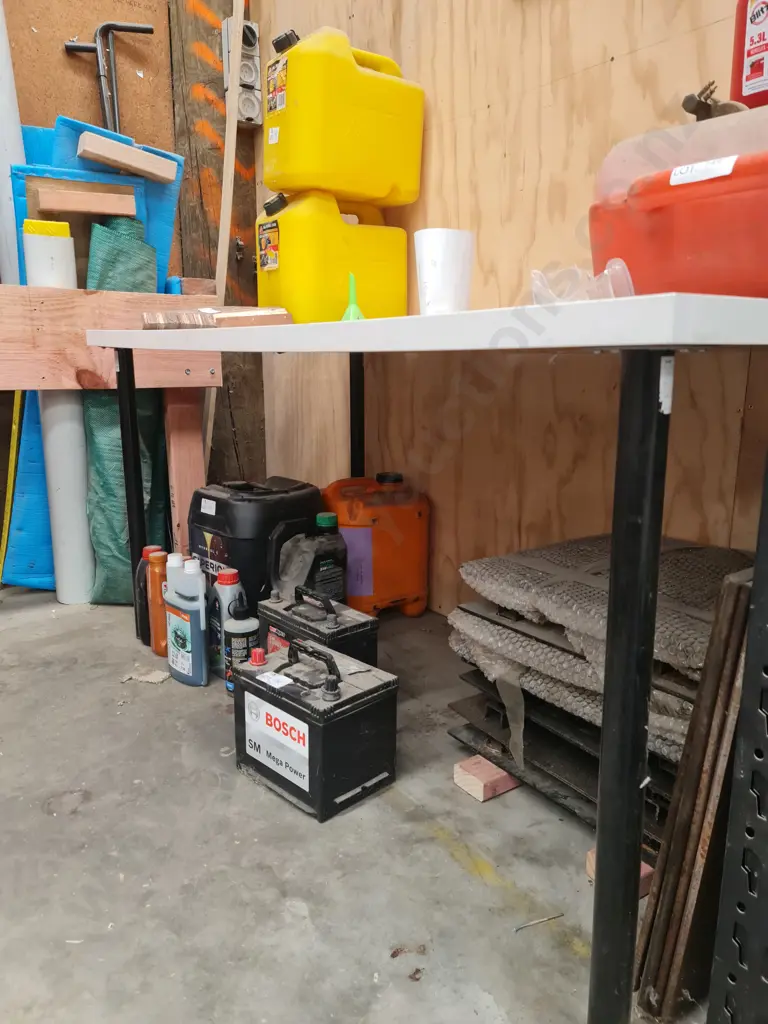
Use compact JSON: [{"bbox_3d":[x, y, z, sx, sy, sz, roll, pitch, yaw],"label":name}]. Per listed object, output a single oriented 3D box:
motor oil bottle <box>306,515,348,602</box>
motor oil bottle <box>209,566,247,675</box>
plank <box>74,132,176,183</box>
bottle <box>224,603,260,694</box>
[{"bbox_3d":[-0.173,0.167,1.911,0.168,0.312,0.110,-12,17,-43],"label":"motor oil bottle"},{"bbox_3d":[-0.347,0.254,1.671,0.058,0.245,0.090,-11,17,-41],"label":"motor oil bottle"},{"bbox_3d":[-0.718,-0.993,2.080,0.254,0.049,0.060,3,8,-36],"label":"plank"},{"bbox_3d":[-0.302,0.287,1.558,0.074,0.193,0.074,0,13,0],"label":"bottle"}]

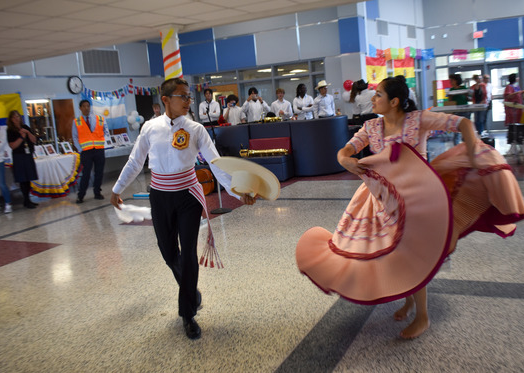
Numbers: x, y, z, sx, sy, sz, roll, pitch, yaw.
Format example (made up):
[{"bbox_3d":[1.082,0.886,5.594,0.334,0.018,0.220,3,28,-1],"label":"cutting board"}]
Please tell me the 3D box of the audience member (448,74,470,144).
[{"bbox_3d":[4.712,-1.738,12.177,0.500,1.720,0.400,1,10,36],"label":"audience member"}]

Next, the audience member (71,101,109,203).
[{"bbox_3d":[-3.093,-0.606,9.150,0.560,1.760,0.360,-8,9,-16],"label":"audience member"}]

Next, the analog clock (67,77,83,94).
[{"bbox_3d":[-4.421,-2.381,12.100,0.060,0.410,0.410,2,11,40],"label":"analog clock"}]

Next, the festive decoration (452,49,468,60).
[{"bbox_3d":[6.508,-4.288,16.800,0.440,0.350,0.030,-1,9,26],"label":"festive decoration"}]

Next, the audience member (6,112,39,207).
[{"bbox_3d":[-4.239,-0.469,9.092,0.420,1.680,0.520,2,11,39],"label":"audience member"}]

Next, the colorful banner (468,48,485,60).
[{"bbox_3d":[6.494,-3.993,15.500,0.450,0.350,0.030,0,10,29],"label":"colorful banner"}]

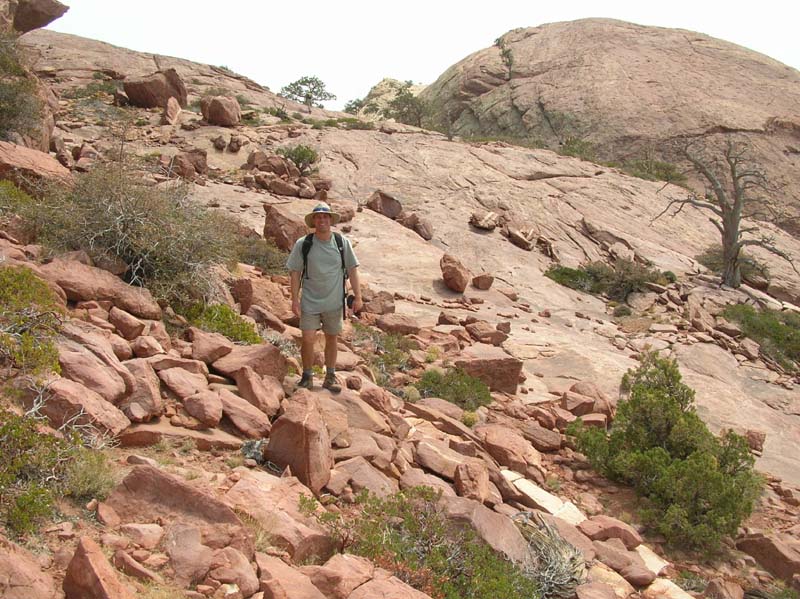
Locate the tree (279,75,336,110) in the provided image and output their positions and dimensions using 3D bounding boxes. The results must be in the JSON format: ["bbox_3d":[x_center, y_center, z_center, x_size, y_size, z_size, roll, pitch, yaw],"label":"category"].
[{"bbox_3d":[-4.920,-10.957,43.000,3.085,2.021,2.700,0,0,-7],"label":"tree"}]

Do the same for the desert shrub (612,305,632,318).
[{"bbox_3d":[4.817,0.260,17.500,0.433,0.303,0.390,0,2,15],"label":"desert shrub"}]

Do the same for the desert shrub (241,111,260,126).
[{"bbox_3d":[-5.918,-7.165,32.000,0.792,0.633,0.750,0,0,-10],"label":"desert shrub"}]

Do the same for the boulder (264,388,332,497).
[{"bbox_3d":[-0.914,1.278,7.350,0.600,0.834,0.700,0,0,-7],"label":"boulder"}]

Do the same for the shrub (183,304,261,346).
[{"bbox_3d":[-2.054,0.285,9.200,0.979,0.501,0.750,0,0,-13],"label":"shrub"}]

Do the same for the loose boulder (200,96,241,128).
[{"bbox_3d":[-6.883,-7.209,31.000,1.534,1.150,1.400,0,0,-13],"label":"loose boulder"}]

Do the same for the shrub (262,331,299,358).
[{"bbox_3d":[-1.360,0.512,9.200,0.410,0.303,0.369,0,2,-8],"label":"shrub"}]

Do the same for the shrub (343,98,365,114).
[{"bbox_3d":[-3.221,-13.370,56.000,1.524,1.108,1.400,0,0,-3],"label":"shrub"}]

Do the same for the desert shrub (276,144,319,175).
[{"bbox_3d":[-2.663,-3.637,21.000,1.091,0.779,1.000,0,0,-7],"label":"desert shrub"}]

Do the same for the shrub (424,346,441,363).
[{"bbox_3d":[0.442,0.748,11.000,0.218,0.218,0.218,0,2,2],"label":"shrub"}]

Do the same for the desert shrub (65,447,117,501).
[{"bbox_3d":[-1.799,1.017,4.700,0.302,0.287,0.287,-1,2,-21],"label":"desert shrub"}]

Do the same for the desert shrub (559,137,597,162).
[{"bbox_3d":[9.661,-8.164,44.000,2.068,1.486,1.655,0,2,12],"label":"desert shrub"}]

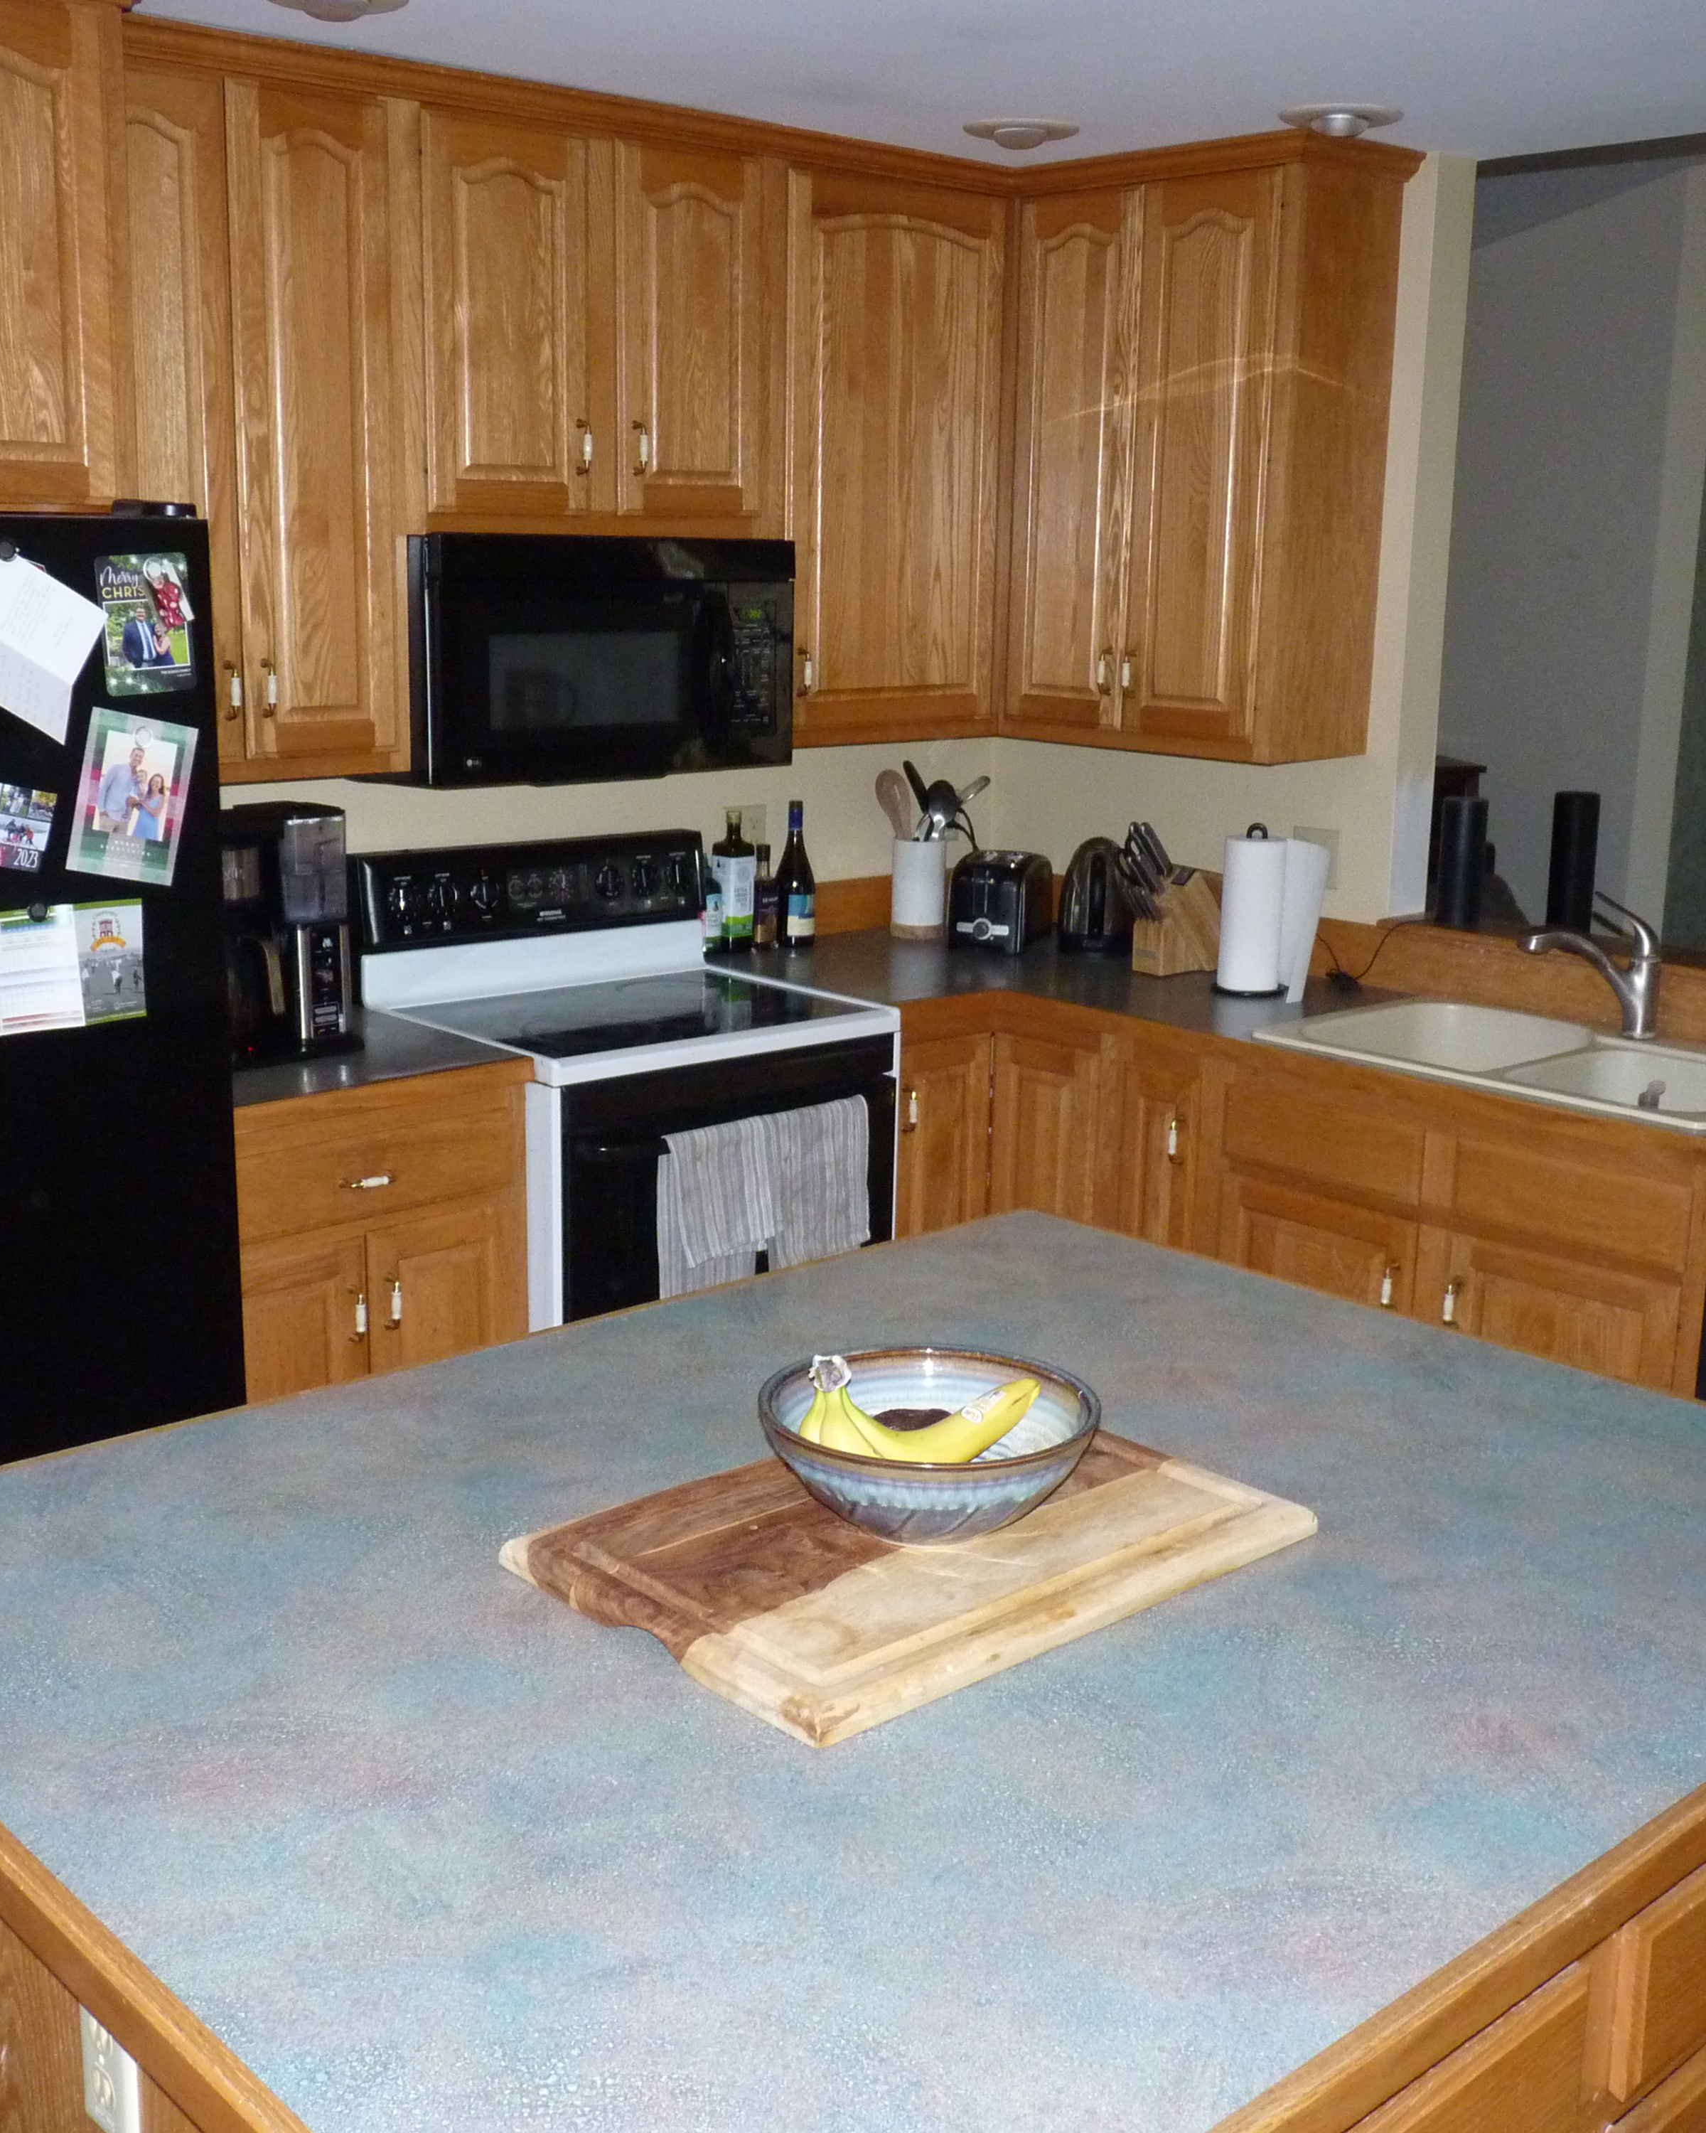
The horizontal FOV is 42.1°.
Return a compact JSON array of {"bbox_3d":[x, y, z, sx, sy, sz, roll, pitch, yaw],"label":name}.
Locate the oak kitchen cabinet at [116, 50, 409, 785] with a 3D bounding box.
[{"bbox_3d":[-1.051,-0.998,3.534,0.620,1.059,0.333,-10,17,-41],"label":"oak kitchen cabinet"}]

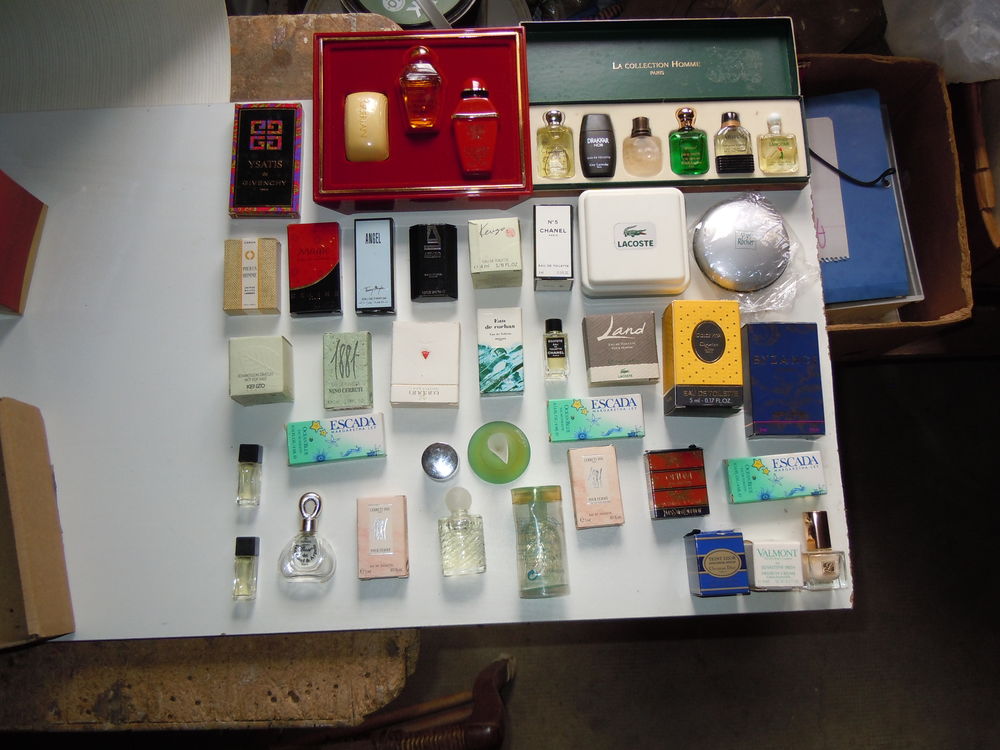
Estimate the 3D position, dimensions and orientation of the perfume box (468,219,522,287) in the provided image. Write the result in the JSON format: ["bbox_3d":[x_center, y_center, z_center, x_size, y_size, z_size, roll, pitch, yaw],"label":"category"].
[{"bbox_3d":[-0.004,-0.093,0.666,0.037,0.037,0.042,-3,78,-1],"label":"perfume box"}]

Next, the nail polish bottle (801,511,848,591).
[{"bbox_3d":[0.227,0.123,0.609,0.026,0.017,0.055,-3,77,-1],"label":"nail polish bottle"}]

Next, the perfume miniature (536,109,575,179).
[{"bbox_3d":[0.043,-0.183,0.686,0.030,0.018,0.058,-2,78,0],"label":"perfume miniature"}]

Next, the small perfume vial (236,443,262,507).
[{"bbox_3d":[-0.197,0.079,0.683,0.015,0.012,0.047,-1,78,0],"label":"small perfume vial"}]

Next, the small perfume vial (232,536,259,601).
[{"bbox_3d":[-0.195,0.149,0.668,0.015,0.012,0.046,-1,78,0],"label":"small perfume vial"}]

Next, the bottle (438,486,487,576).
[{"bbox_3d":[-0.027,0.110,0.612,0.031,0.018,0.062,-5,77,-1],"label":"bottle"}]

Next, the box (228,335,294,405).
[{"bbox_3d":[-0.188,-0.003,0.688,0.040,0.038,0.046,-4,78,-1],"label":"box"}]

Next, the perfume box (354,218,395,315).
[{"bbox_3d":[-0.104,-0.089,0.720,0.031,0.014,0.080,-3,78,0],"label":"perfume box"}]

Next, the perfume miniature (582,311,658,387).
[{"bbox_3d":[0.092,-0.019,0.660,0.052,0.016,0.051,-3,78,-1],"label":"perfume miniature"}]

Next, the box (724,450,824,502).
[{"bbox_3d":[0.204,0.076,0.645,0.070,0.012,0.032,-5,78,-1],"label":"box"}]

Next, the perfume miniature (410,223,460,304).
[{"bbox_3d":[-0.050,-0.085,0.657,0.036,0.015,0.058,-1,77,0],"label":"perfume miniature"}]

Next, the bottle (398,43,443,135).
[{"bbox_3d":[-0.061,-0.221,0.661,0.032,0.017,0.065,-1,77,0],"label":"bottle"}]

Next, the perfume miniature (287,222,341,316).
[{"bbox_3d":[-0.153,-0.087,0.720,0.041,0.014,0.077,-4,78,-1],"label":"perfume miniature"}]

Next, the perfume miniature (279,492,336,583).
[{"bbox_3d":[-0.135,0.114,0.612,0.040,0.017,0.063,0,77,0],"label":"perfume miniature"}]

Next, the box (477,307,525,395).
[{"bbox_3d":[0.000,-0.017,0.640,0.031,0.018,0.063,-2,77,0],"label":"box"}]

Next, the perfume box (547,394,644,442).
[{"bbox_3d":[0.076,0.035,0.692,0.073,0.014,0.033,-3,78,-1],"label":"perfume box"}]

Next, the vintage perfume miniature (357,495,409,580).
[{"bbox_3d":[-0.086,0.119,0.634,0.034,0.014,0.057,-3,78,0],"label":"vintage perfume miniature"}]

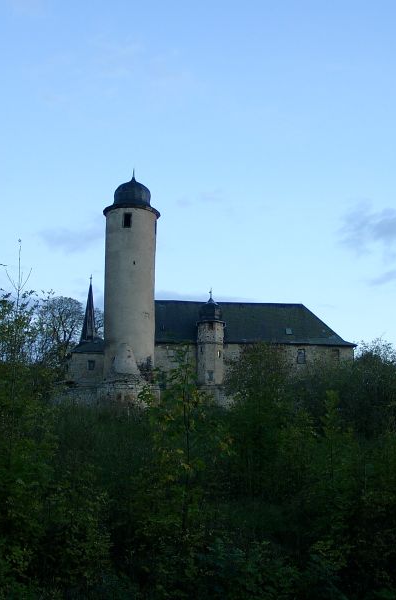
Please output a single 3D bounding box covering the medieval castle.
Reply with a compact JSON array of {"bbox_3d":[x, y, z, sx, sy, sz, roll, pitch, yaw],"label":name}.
[{"bbox_3d":[2.090,-0.280,120.690,43.400,32.200,21.500,1,-7,-7],"label":"medieval castle"}]

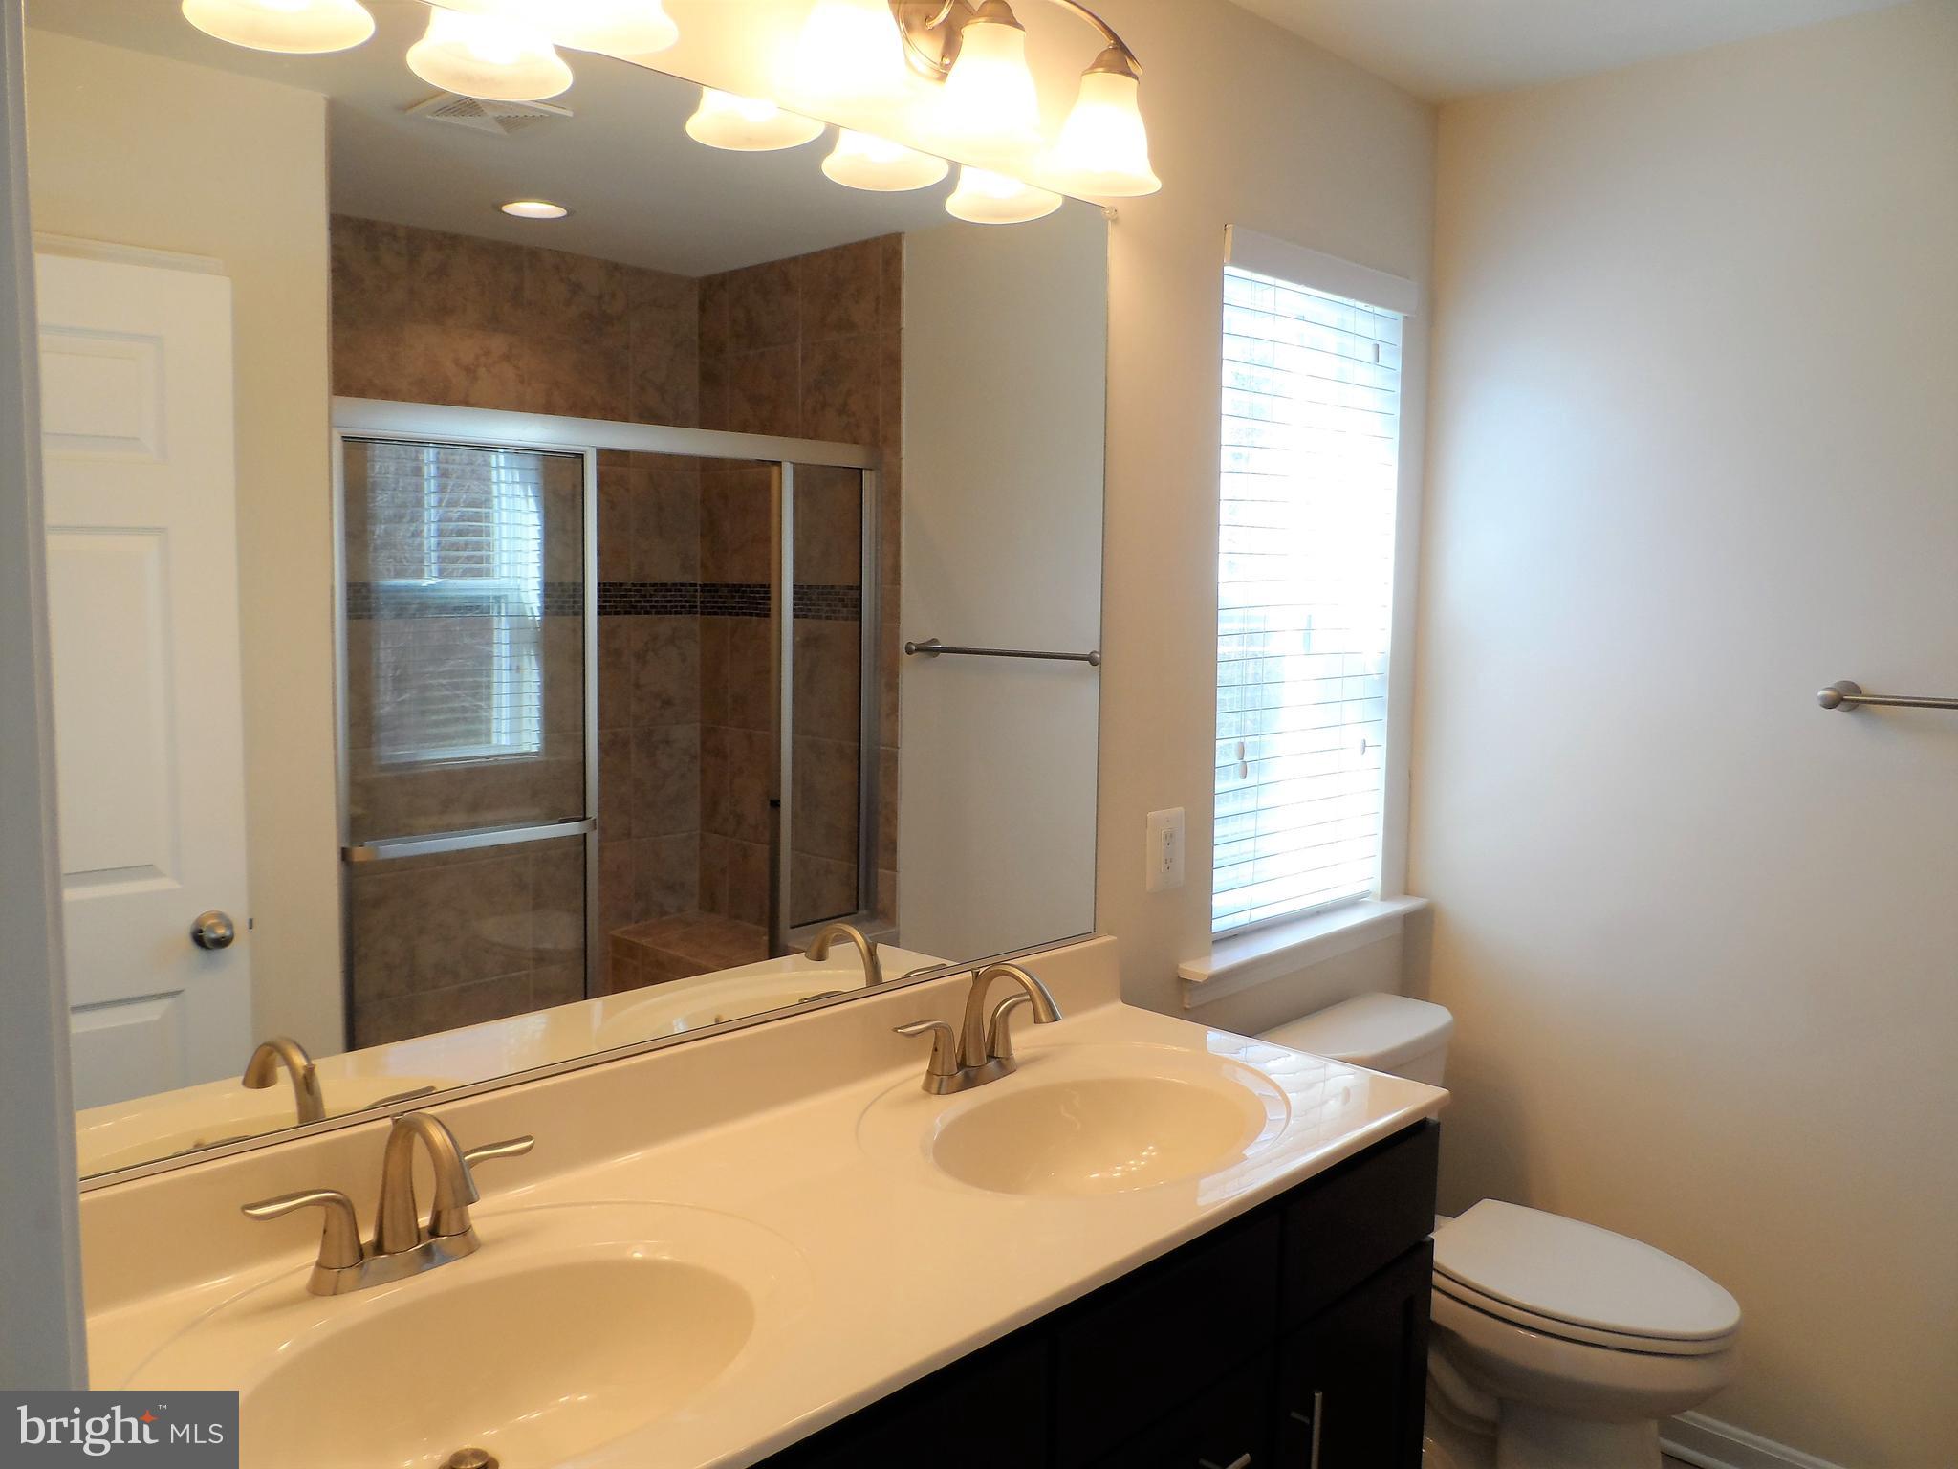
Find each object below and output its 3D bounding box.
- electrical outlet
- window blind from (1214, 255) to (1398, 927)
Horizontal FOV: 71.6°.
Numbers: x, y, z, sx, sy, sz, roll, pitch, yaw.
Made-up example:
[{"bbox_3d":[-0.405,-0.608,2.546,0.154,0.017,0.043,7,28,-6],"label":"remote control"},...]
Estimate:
[{"bbox_3d":[0.299,0.185,2.157,0.081,0.125,0.008,-5,7,-44],"label":"electrical outlet"},{"bbox_3d":[0.565,-0.229,2.425,0.543,1.135,0.055,-5,7,-44],"label":"window blind"}]

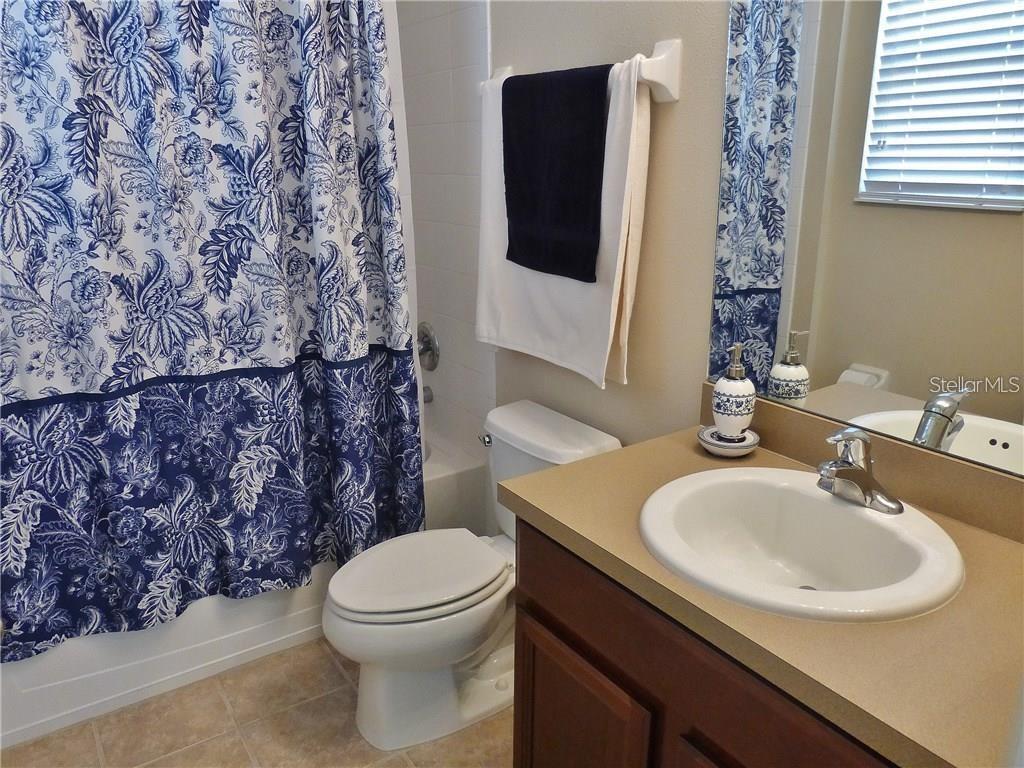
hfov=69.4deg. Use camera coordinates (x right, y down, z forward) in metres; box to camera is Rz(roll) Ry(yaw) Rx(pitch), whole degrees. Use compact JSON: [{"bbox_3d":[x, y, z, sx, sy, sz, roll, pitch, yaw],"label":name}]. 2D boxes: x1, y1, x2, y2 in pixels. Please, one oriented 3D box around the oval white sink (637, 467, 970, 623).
[{"bbox_3d":[0.438,0.302,1.181,0.475,0.175,0.488,-11,19,-32],"label":"oval white sink"}]

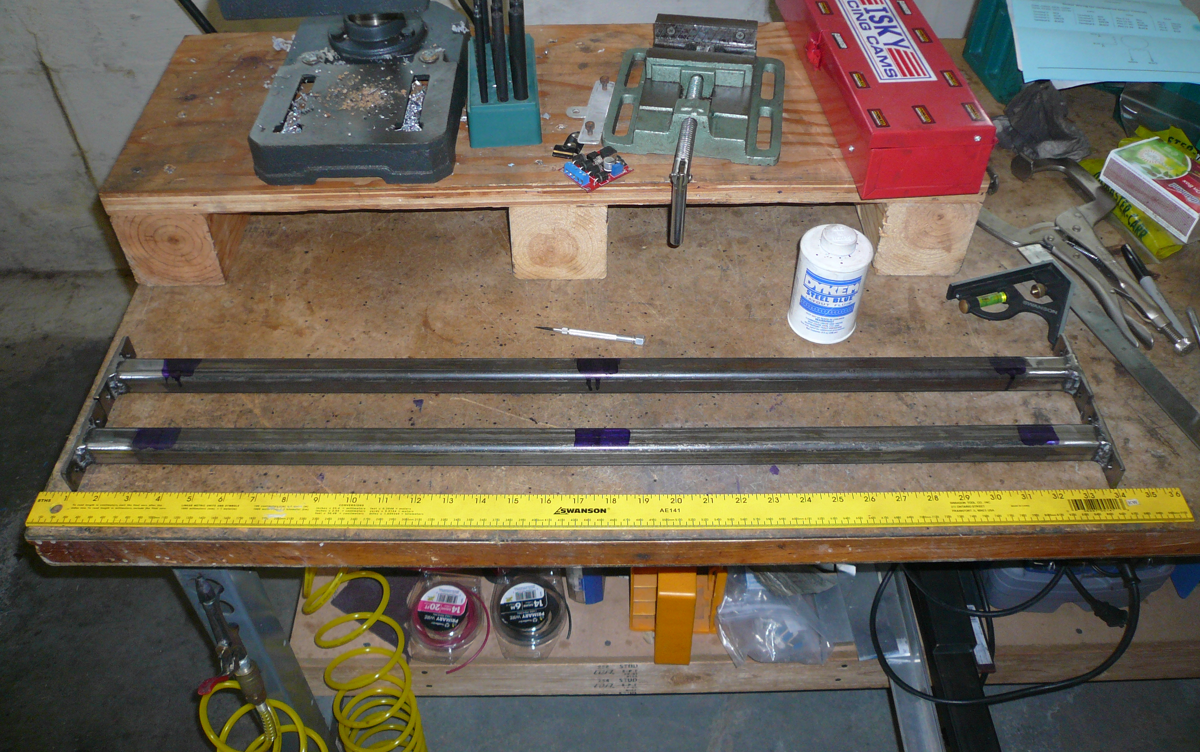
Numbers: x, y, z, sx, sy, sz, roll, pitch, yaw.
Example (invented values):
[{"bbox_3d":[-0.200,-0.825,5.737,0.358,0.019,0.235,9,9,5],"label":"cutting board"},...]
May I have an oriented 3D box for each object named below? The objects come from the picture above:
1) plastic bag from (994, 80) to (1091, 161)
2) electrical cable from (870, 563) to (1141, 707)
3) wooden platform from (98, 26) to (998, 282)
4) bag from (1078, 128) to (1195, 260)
[{"bbox_3d":[0.484,-0.289,1.076,0.107,0.050,0.104,-1,48,0],"label":"plastic bag"},{"bbox_3d":[0.422,0.272,1.040,0.220,0.210,0.160,-1,48,0],"label":"electrical cable"},{"bbox_3d":[-0.049,-0.234,0.990,0.784,0.109,0.281,-1,48,0],"label":"wooden platform"},{"bbox_3d":[0.566,-0.206,1.006,0.109,0.042,0.203,1,48,1],"label":"bag"}]

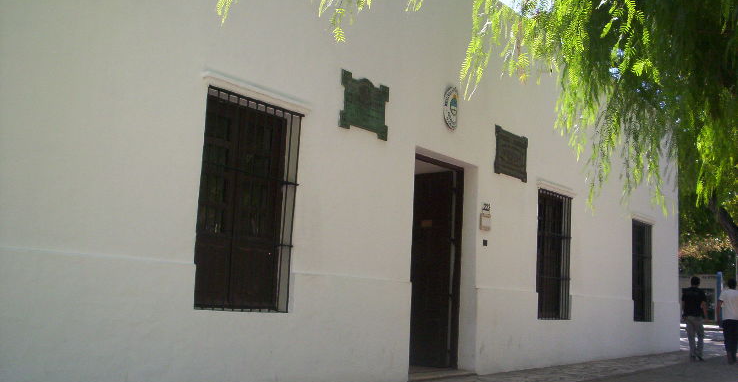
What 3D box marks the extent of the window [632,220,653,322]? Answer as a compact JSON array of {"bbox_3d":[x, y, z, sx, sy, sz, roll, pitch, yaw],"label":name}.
[{"bbox_3d":[5.678,1.668,16.234,0.060,2.035,1.283,-4,-10,37],"label":"window"}]

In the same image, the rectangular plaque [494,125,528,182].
[{"bbox_3d":[2.155,-0.535,11.713,0.040,0.705,1.065,-4,-10,37],"label":"rectangular plaque"}]

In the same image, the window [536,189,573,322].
[{"bbox_3d":[3.015,1.063,12.796,0.100,2.035,1.341,-4,-10,37],"label":"window"}]

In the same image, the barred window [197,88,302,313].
[{"bbox_3d":[-1.093,0.126,7.367,0.060,1.982,1.240,-4,-10,37],"label":"barred window"}]

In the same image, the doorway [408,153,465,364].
[{"bbox_3d":[0.861,0.952,10.175,0.250,2.767,1.601,-4,-10,37],"label":"doorway"}]

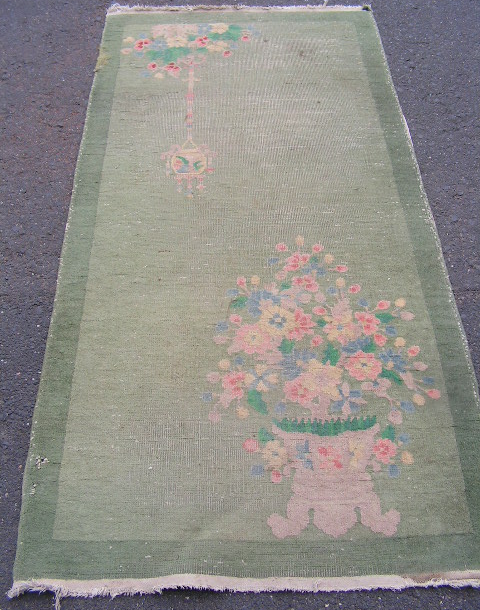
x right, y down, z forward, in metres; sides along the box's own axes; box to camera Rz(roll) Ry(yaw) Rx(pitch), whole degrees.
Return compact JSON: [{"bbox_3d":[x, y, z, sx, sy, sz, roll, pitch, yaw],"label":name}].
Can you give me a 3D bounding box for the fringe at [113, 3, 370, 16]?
[{"bbox_3d":[-0.007,-1.038,2.323,0.915,0.015,0.055,-1,54,-1],"label":"fringe"}]

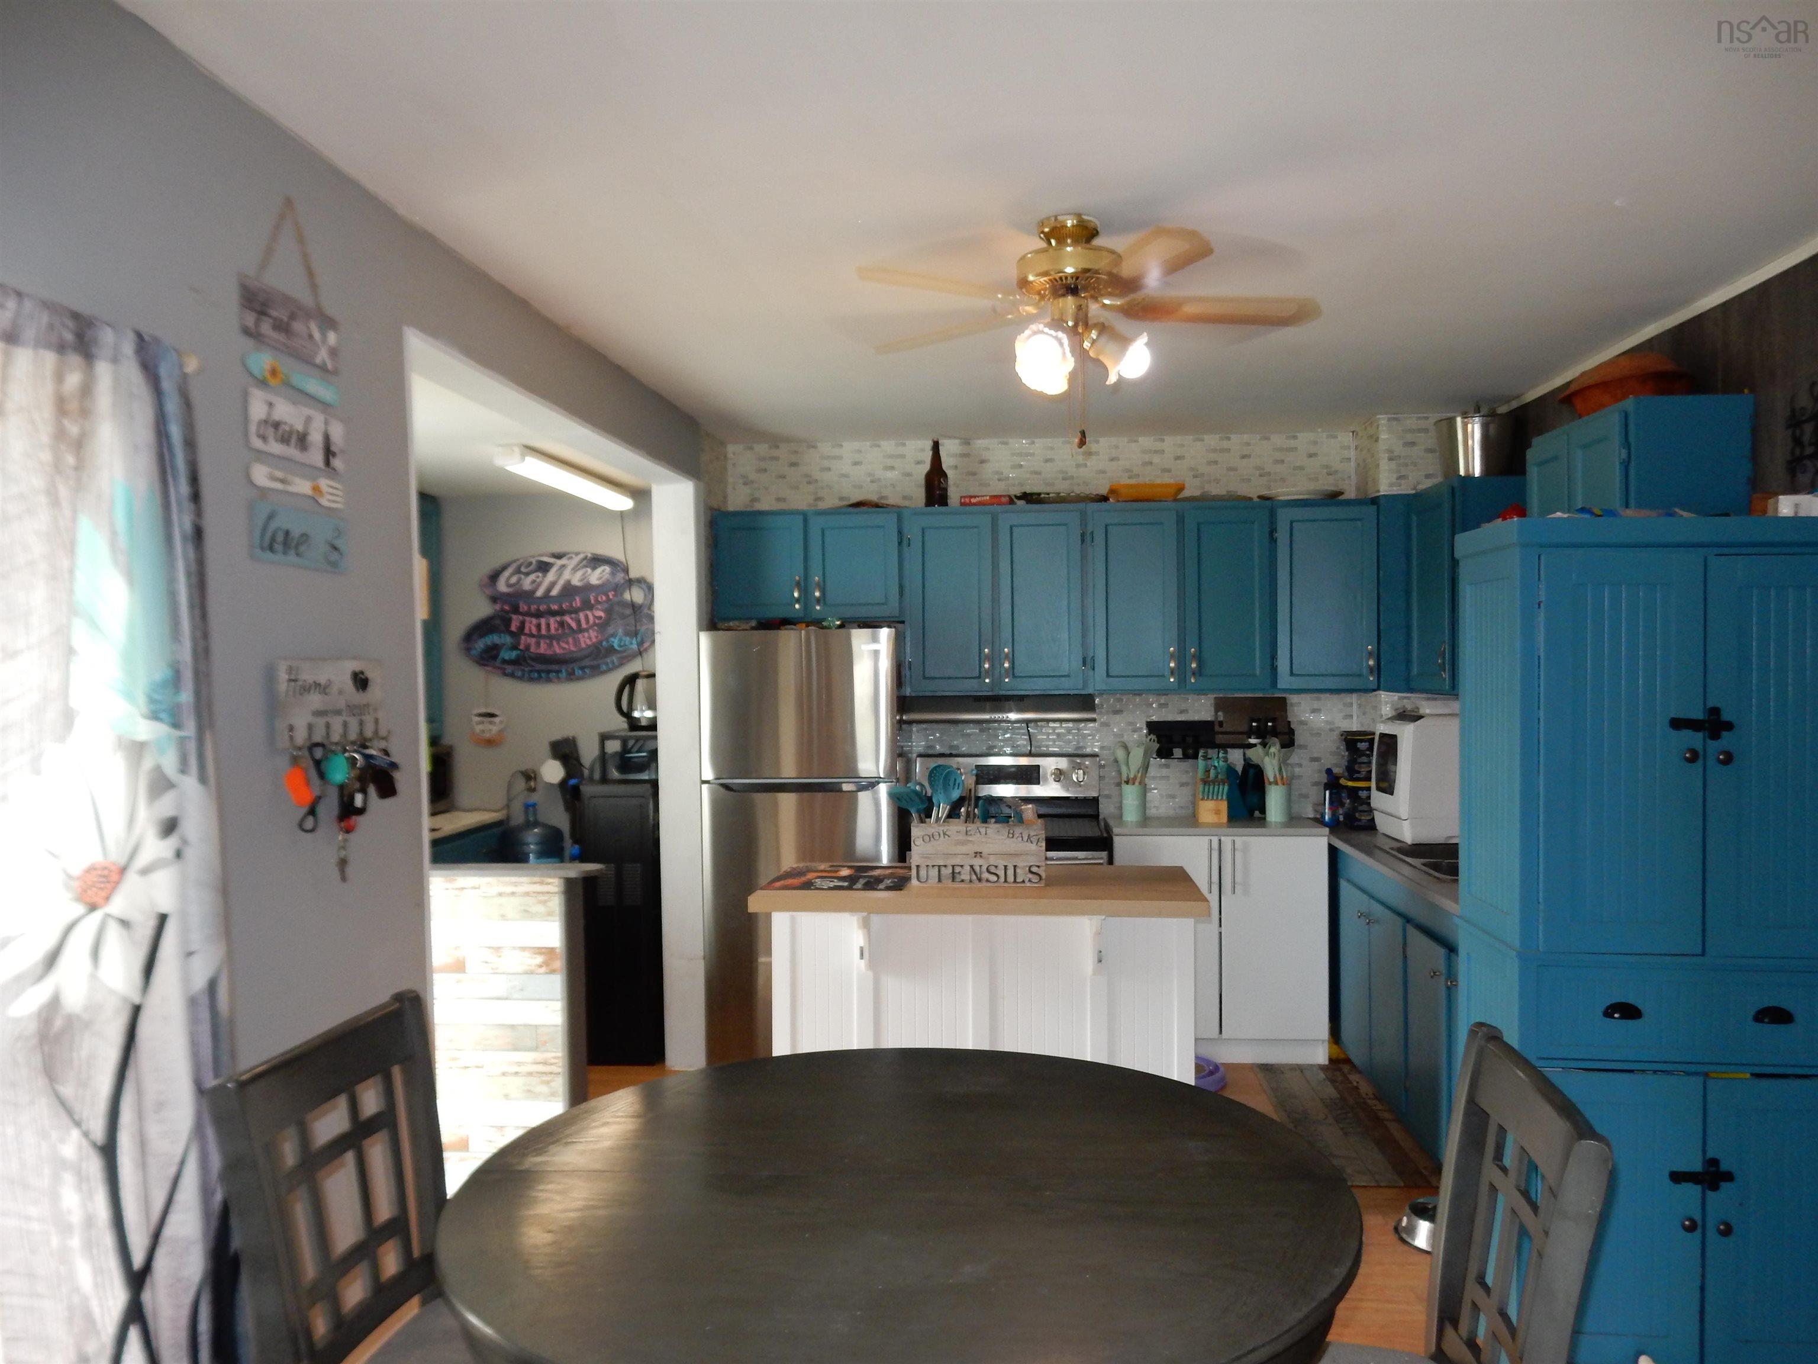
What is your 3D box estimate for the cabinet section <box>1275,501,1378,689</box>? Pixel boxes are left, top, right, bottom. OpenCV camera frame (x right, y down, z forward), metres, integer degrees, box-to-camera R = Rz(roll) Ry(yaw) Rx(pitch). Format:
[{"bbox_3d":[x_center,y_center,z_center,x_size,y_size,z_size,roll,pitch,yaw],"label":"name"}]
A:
[{"bbox_3d":[1.675,-0.347,5.387,0.402,0.754,0.320,0,1,4],"label":"cabinet section"}]

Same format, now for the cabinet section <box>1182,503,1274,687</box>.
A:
[{"bbox_3d":[1.288,-0.342,5.416,0.370,0.755,0.320,0,1,4],"label":"cabinet section"}]

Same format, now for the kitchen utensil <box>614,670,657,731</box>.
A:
[{"bbox_3d":[-1.039,0.072,5.149,0.238,0.240,0.160,0,1,4],"label":"kitchen utensil"}]

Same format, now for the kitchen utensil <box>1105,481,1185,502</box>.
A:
[{"bbox_3d":[0.962,-0.753,5.341,0.298,0.089,0.210,0,1,4],"label":"kitchen utensil"}]

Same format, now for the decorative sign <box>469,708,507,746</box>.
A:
[{"bbox_3d":[-1.882,0.200,5.859,0.178,0.178,0.025,0,1,5],"label":"decorative sign"}]

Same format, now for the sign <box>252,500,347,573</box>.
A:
[{"bbox_3d":[-1.040,-0.244,2.247,0.017,0.094,0.289,0,1,5],"label":"sign"}]

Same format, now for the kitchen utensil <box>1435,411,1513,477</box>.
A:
[{"bbox_3d":[2.005,-0.834,4.659,0.256,0.262,0.256,0,1,4],"label":"kitchen utensil"}]

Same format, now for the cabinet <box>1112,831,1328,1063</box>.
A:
[{"bbox_3d":[1.195,0.998,5.223,0.795,0.857,0.570,0,1,4],"label":"cabinet"}]

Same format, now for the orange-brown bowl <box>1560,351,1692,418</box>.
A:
[{"bbox_3d":[1.966,-0.807,3.594,0.307,0.183,0.362,-1,1,5],"label":"orange-brown bowl"}]

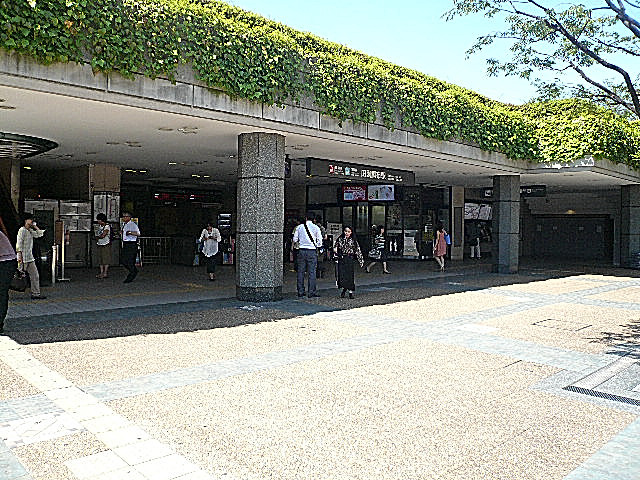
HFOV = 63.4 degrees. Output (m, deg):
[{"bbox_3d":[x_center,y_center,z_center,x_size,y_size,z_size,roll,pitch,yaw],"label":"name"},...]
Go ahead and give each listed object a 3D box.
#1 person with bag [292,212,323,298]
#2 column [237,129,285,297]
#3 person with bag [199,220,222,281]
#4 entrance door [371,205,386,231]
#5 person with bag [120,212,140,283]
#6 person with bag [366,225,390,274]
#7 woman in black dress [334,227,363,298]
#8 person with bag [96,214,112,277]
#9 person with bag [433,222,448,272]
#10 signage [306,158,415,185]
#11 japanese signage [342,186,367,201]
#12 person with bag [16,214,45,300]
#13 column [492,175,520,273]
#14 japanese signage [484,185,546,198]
[{"bbox_3d":[-0.259,0.351,11.000,0.600,1.740,0.420,1,2,6],"label":"person with bag"},{"bbox_3d":[-1.241,-0.486,10.850,0.920,3.360,0.920,0,2,-21],"label":"column"},{"bbox_3d":[-2.990,0.332,14.200,0.550,1.570,0.380,1,2,0],"label":"person with bag"},{"bbox_3d":[2.529,-0.286,22.200,0.700,2.400,0.100,1,2,2],"label":"entrance door"},{"bbox_3d":[-4.686,0.199,12.777,0.500,1.730,0.500,0,2,-30],"label":"person with bag"},{"bbox_3d":[1.898,0.318,16.800,0.720,1.580,0.450,1,2,6],"label":"person with bag"},{"bbox_3d":[0.617,0.464,10.630,0.600,1.480,0.420,1,2,6],"label":"woman in black dress"},{"bbox_3d":[-5.680,0.166,13.600,0.420,1.690,0.480,0,2,-14],"label":"person with bag"},{"bbox_3d":[4.003,0.257,17.128,0.500,1.620,0.420,2,2,27],"label":"person with bag"},{"bbox_3d":[1.304,-1.884,14.793,4.450,0.450,0.200,-1,2,-43],"label":"signage"},{"bbox_3d":[1.482,-1.958,21.800,1.050,0.620,0.120,1,2,6],"label":"japanese signage"},{"bbox_3d":[-5.553,0.309,9.928,0.600,1.670,0.520,1,2,24],"label":"person with bag"},{"bbox_3d":[6.484,-0.532,18.000,0.920,3.360,0.920,0,2,-21],"label":"column"},{"bbox_3d":[8.072,-1.973,21.539,0.200,0.440,2.780,-1,2,-43],"label":"japanese signage"}]

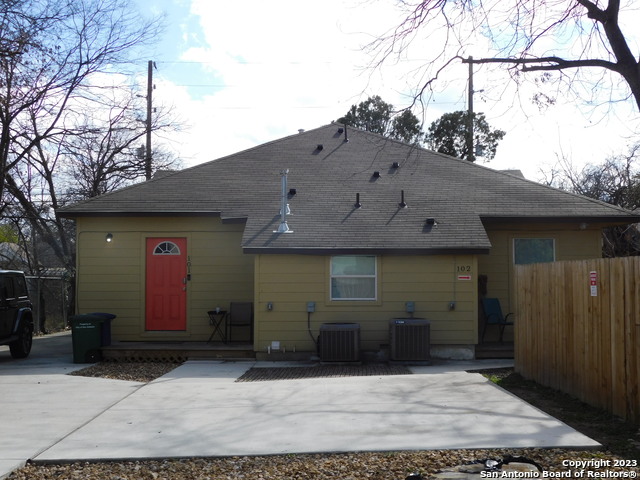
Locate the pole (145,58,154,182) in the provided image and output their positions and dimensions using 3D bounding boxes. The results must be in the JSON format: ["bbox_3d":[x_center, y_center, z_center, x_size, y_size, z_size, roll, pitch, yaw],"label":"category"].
[{"bbox_3d":[-7.400,-2.238,36.147,0.300,11.100,0.300,0,-3,0],"label":"pole"}]

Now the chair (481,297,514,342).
[{"bbox_3d":[3.810,1.704,17.439,0.650,0.920,0.580,-2,-3,38],"label":"chair"}]

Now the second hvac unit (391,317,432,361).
[{"bbox_3d":[1.660,1.827,15.341,0.700,0.745,0.700,0,-3,0],"label":"second hvac unit"}]

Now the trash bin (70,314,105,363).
[{"bbox_3d":[-4.420,1.878,15.929,0.670,0.930,0.580,1,-3,-11],"label":"trash bin"}]

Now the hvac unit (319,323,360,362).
[{"bbox_3d":[0.372,1.879,15.338,0.720,0.680,0.720,0,-3,0],"label":"hvac unit"}]

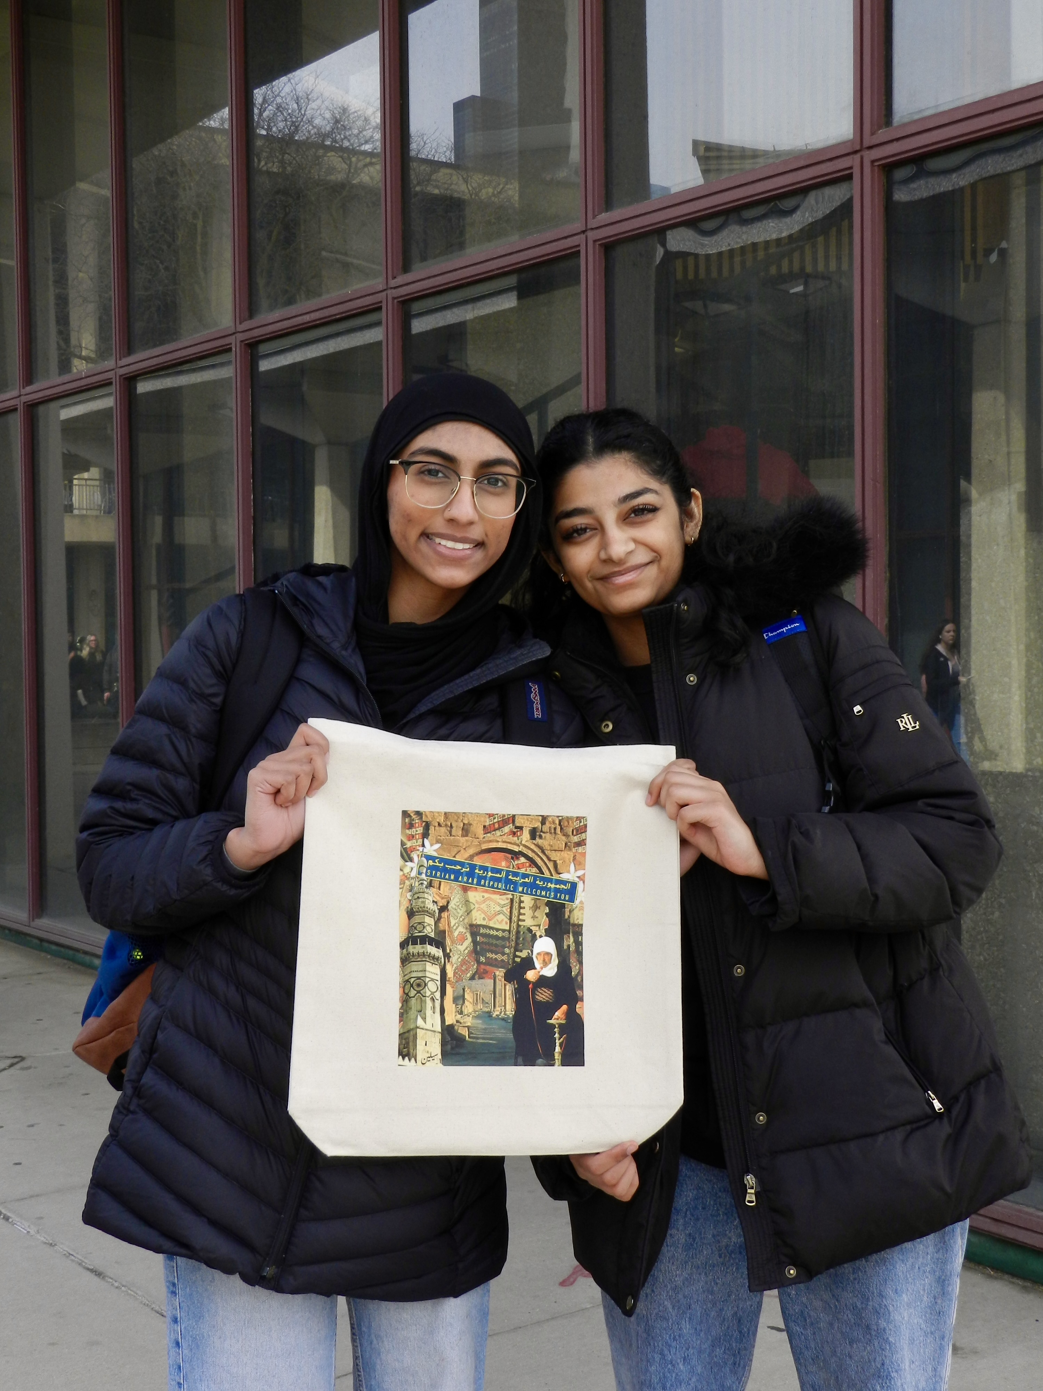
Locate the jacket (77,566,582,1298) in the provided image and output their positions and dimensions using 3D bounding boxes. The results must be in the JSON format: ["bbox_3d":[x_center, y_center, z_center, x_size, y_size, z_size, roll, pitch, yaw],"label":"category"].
[{"bbox_3d":[-0.190,0.232,1.890,0.550,0.750,0.380,-1,2,3],"label":"jacket"}]

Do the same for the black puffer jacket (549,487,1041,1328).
[{"bbox_3d":[0.265,0.198,1.890,0.540,0.800,0.420,0,2,17],"label":"black puffer jacket"}]

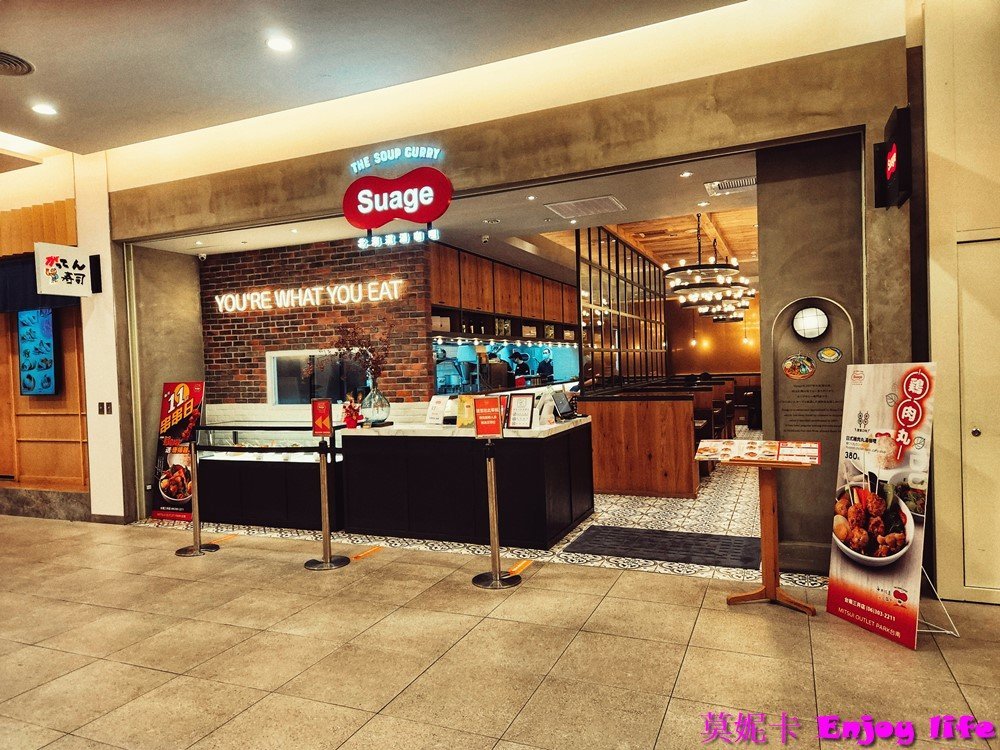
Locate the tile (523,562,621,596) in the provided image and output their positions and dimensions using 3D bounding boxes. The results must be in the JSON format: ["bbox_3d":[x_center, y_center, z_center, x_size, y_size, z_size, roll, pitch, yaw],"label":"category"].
[{"bbox_3d":[0.536,1.453,4.725,0.600,0.010,0.600,-2,1,23],"label":"tile"}]

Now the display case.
[{"bbox_3d":[-2.254,1.015,6.950,1.860,1.000,0.650,-2,1,23],"label":"display case"}]

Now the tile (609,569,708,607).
[{"bbox_3d":[1.103,1.461,4.551,0.600,0.015,0.600,-1,1,23],"label":"tile"}]

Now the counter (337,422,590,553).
[{"bbox_3d":[-0.305,0.972,6.601,2.180,1.000,1.460,-1,1,23],"label":"counter"}]

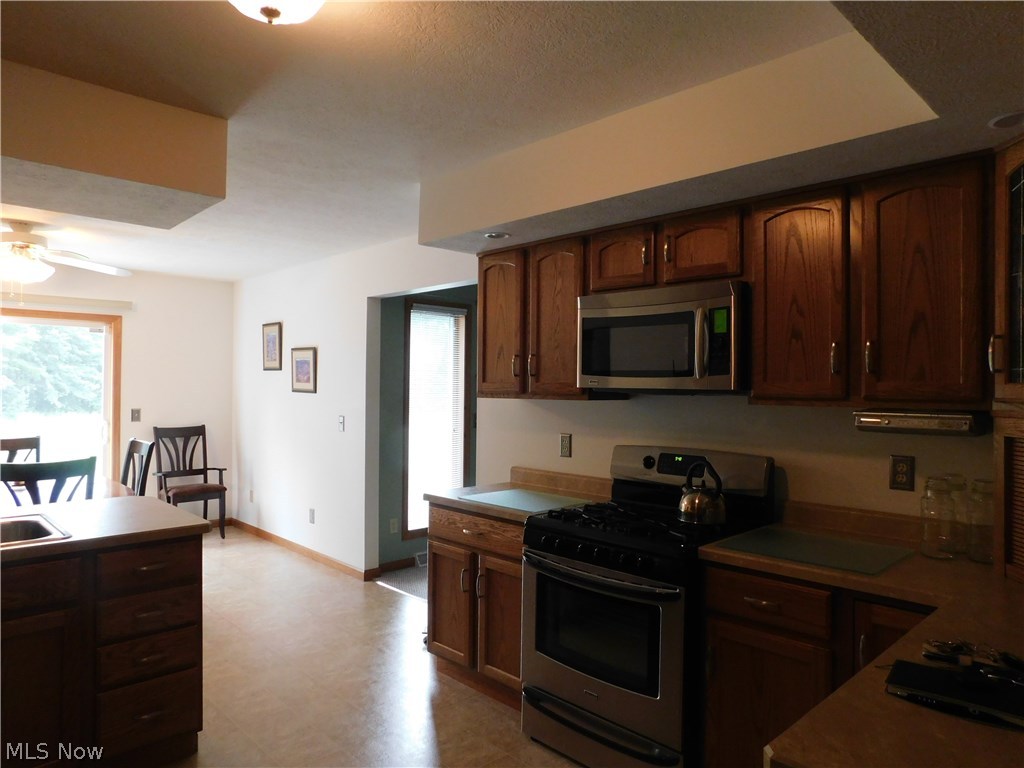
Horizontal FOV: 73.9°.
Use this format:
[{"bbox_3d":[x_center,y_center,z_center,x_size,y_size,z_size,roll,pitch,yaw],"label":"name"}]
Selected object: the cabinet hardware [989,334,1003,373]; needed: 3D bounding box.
[{"bbox_3d":[1.359,-0.084,1.910,0.033,0.107,0.014,0,0,1],"label":"cabinet hardware"}]

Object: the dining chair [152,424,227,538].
[{"bbox_3d":[-3.059,0.935,6.414,0.552,1.039,0.562,0,0,-44],"label":"dining chair"}]

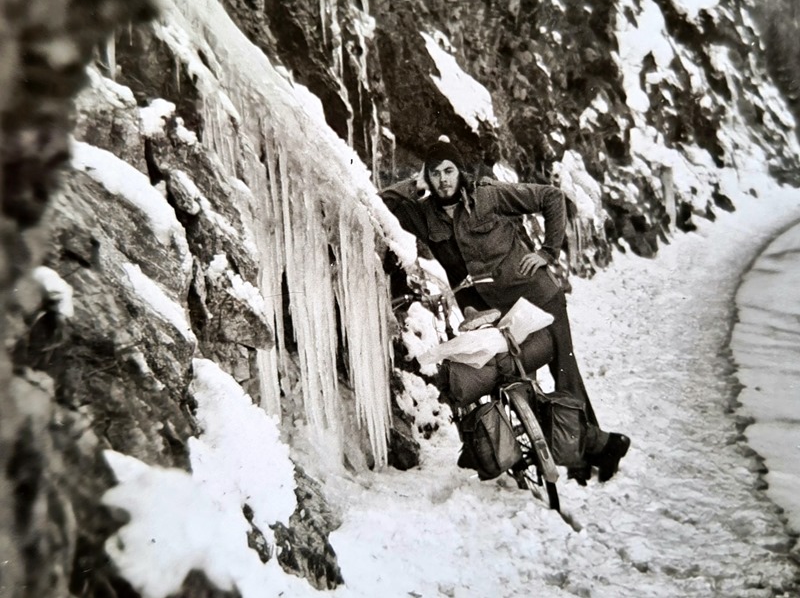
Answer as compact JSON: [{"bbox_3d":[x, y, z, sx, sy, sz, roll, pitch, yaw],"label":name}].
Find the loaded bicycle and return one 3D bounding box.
[{"bbox_3d":[0.460,0.475,3.220,0.620,1.050,1.760,-21,9,-6],"label":"loaded bicycle"}]

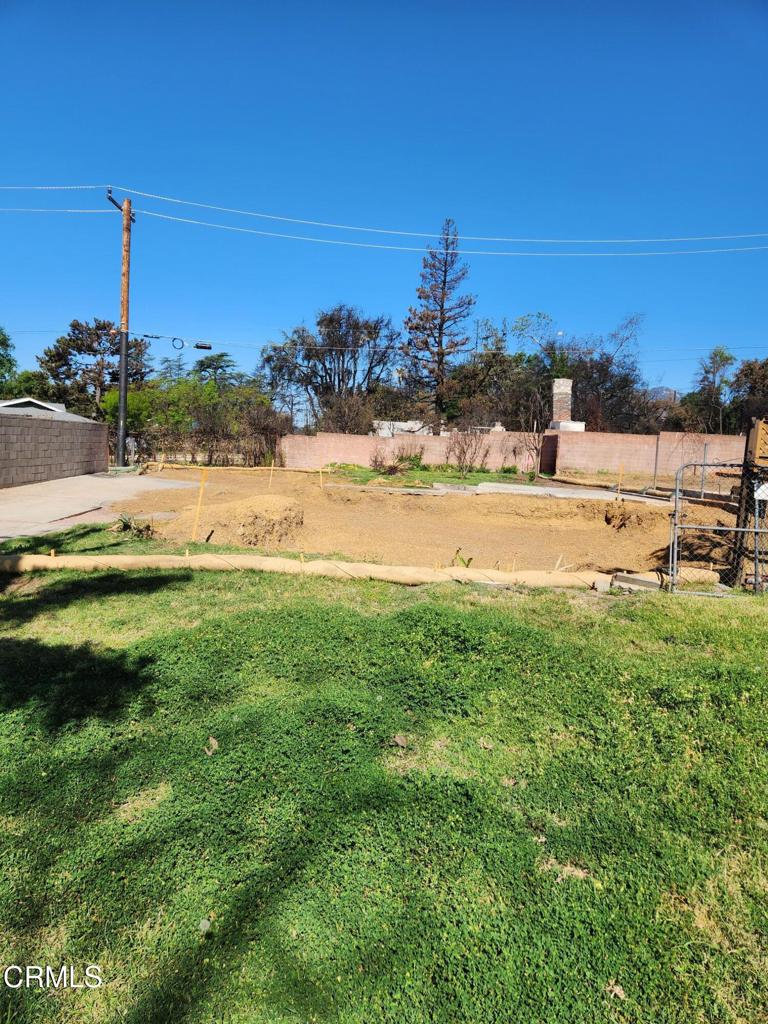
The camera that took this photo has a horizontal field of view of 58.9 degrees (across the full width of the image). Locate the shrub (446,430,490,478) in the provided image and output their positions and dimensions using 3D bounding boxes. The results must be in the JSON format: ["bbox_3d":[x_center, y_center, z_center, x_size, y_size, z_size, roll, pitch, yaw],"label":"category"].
[{"bbox_3d":[3.300,-2.300,27.300,1.750,1.930,1.600,3,6,7],"label":"shrub"}]

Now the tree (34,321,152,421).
[{"bbox_3d":[-20.413,-8.881,48.000,8.200,9.330,7.500,0,6,-23],"label":"tree"}]

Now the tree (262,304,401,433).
[{"bbox_3d":[-3.975,-9.839,52.000,10.300,11.750,9.000,2,6,-5],"label":"tree"}]

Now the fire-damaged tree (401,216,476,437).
[{"bbox_3d":[4.087,-12.355,50.000,5.600,17.770,5.500,3,6,4],"label":"fire-damaged tree"}]

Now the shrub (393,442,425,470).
[{"bbox_3d":[1.088,-2.508,31.000,1.450,1.310,1.200,2,6,2],"label":"shrub"}]

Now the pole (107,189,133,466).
[{"bbox_3d":[-10.581,-7.259,27.300,1.000,11.060,0.500,0,6,-21],"label":"pole"}]

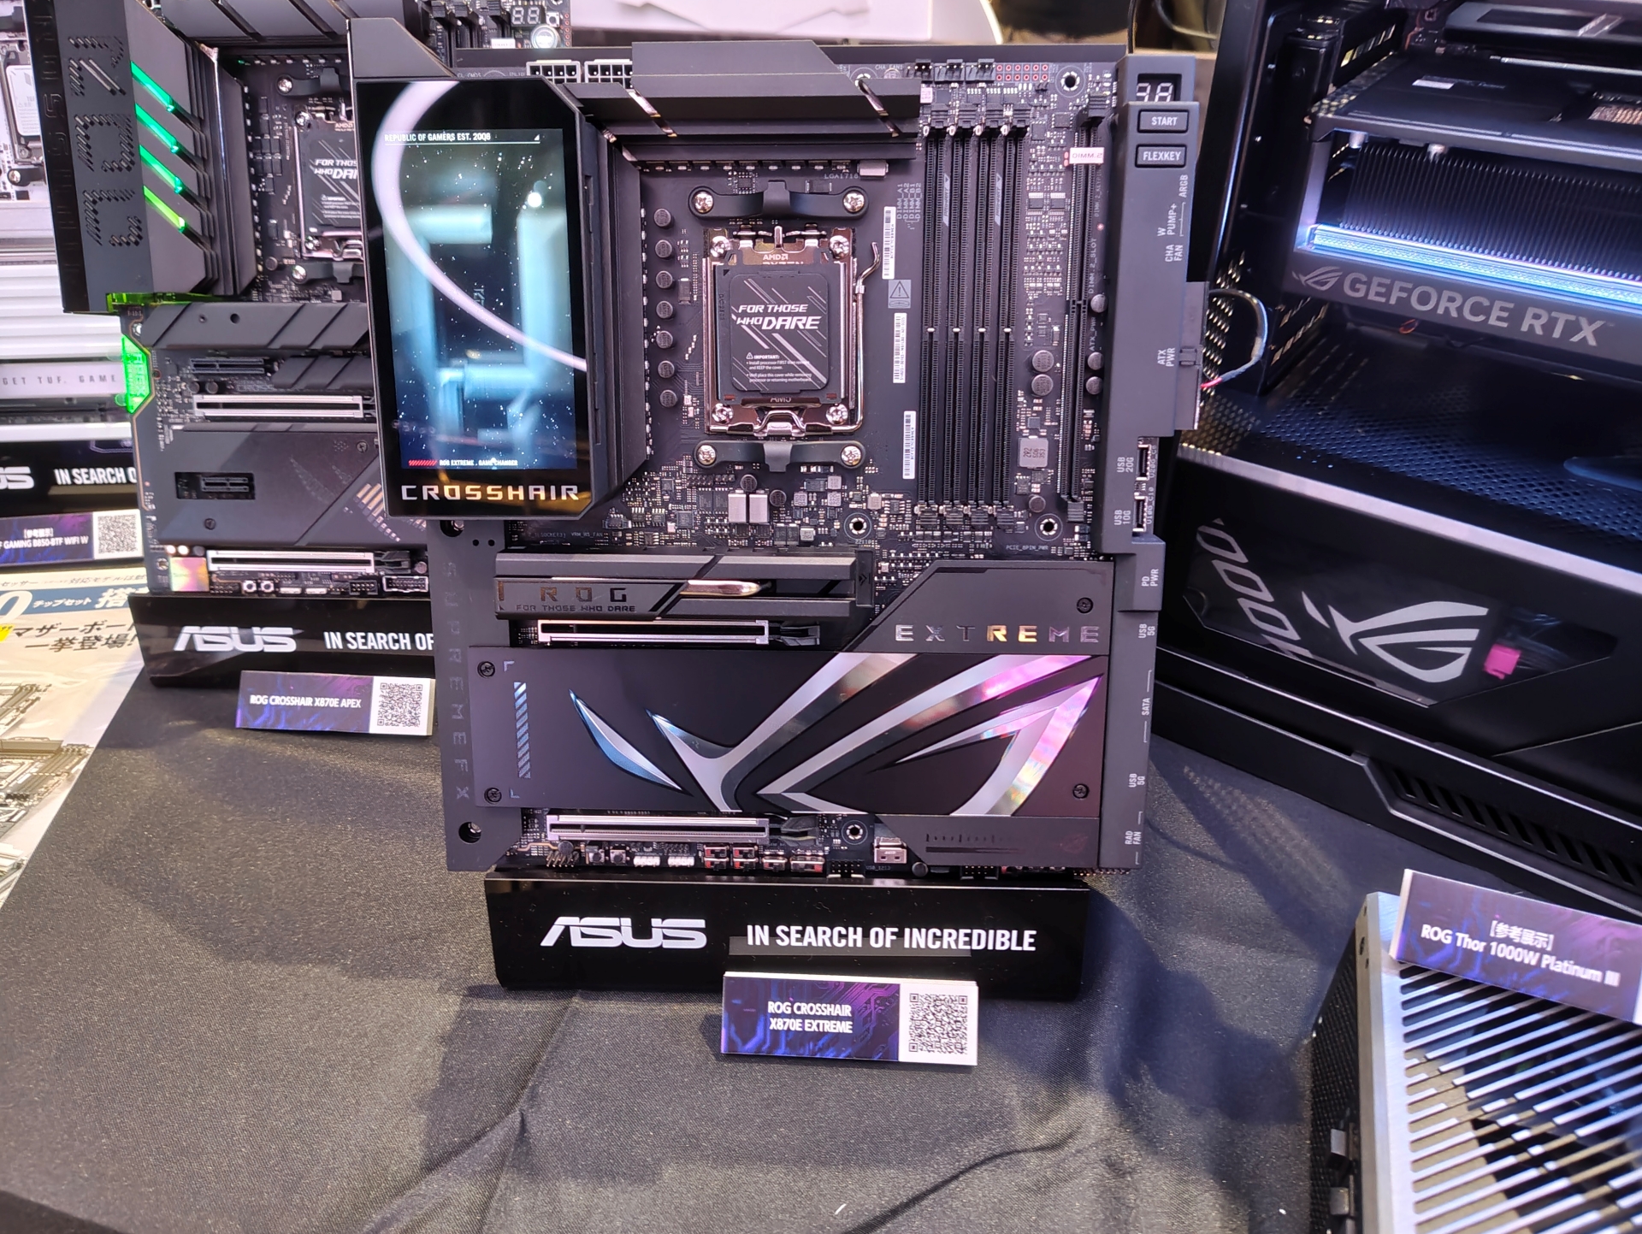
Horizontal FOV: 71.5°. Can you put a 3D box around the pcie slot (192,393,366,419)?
[{"bbox_3d":[-0.282,-0.111,0.599,0.089,0.010,0.011,0,10,1],"label":"pcie slot"}]

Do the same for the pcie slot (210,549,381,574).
[{"bbox_3d":[-0.282,-0.030,0.613,0.089,0.010,0.011,0,10,1],"label":"pcie slot"}]

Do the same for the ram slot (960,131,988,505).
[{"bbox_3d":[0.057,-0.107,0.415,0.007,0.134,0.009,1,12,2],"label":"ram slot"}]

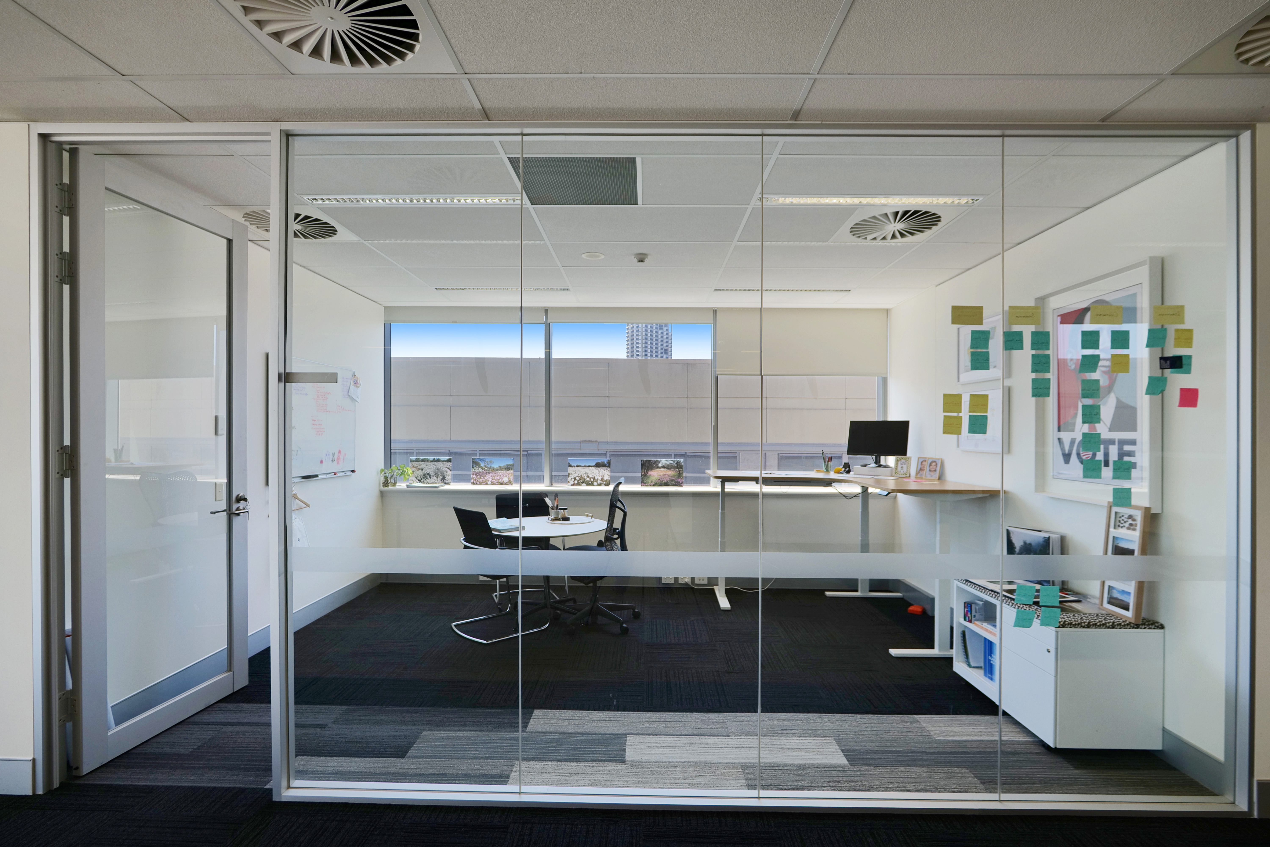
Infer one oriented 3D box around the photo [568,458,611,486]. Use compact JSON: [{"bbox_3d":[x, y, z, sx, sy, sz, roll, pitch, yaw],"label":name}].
[{"bbox_3d":[-0.448,0.485,5.600,0.420,0.290,0.020,0,-12,1],"label":"photo"}]

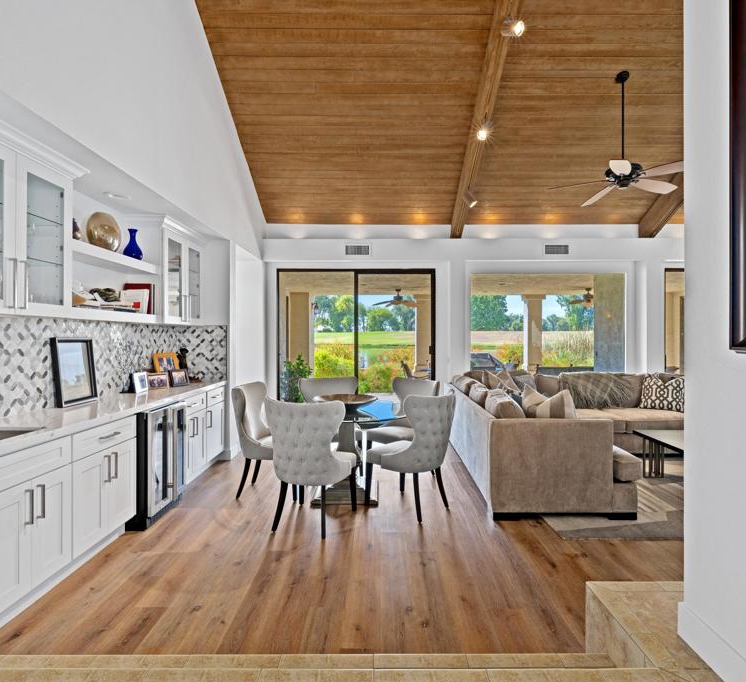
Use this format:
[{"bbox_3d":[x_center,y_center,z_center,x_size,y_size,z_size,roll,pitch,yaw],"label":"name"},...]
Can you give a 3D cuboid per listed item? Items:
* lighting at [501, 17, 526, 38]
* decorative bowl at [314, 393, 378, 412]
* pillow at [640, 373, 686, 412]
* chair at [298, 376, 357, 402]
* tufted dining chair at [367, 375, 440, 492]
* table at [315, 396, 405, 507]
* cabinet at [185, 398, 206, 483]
[{"bbox_3d":[1.291,-2.888,4.167,0.200,0.150,0.140,0,0,19],"label":"lighting"},{"bbox_3d":[-0.244,0.578,4.157,0.580,0.100,0.580,0,0,1],"label":"decorative bowl"},{"bbox_3d":[3.704,0.671,5.834,0.550,0.470,0.180,-2,-15,7],"label":"pillow"},{"bbox_3d":[-0.425,0.897,4.785,0.590,0.975,0.640,0,0,-17],"label":"chair"},{"bbox_3d":[0.278,0.890,4.508,0.580,0.950,0.630,0,1,43],"label":"tufted dining chair"},{"bbox_3d":[-0.235,0.989,4.050,1.240,0.760,1.240,0,0,0],"label":"table"},{"bbox_3d":[-2.009,0.922,4.384,0.590,0.826,0.610,0,0,1],"label":"cabinet"}]

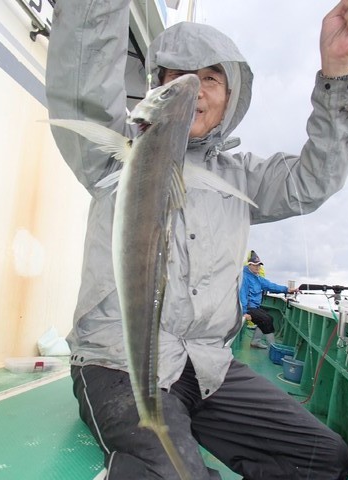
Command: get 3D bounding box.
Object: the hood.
[{"bbox_3d":[0.064,-0.377,0.930,0.250,0.280,0.250,-1,1,7],"label":"hood"}]

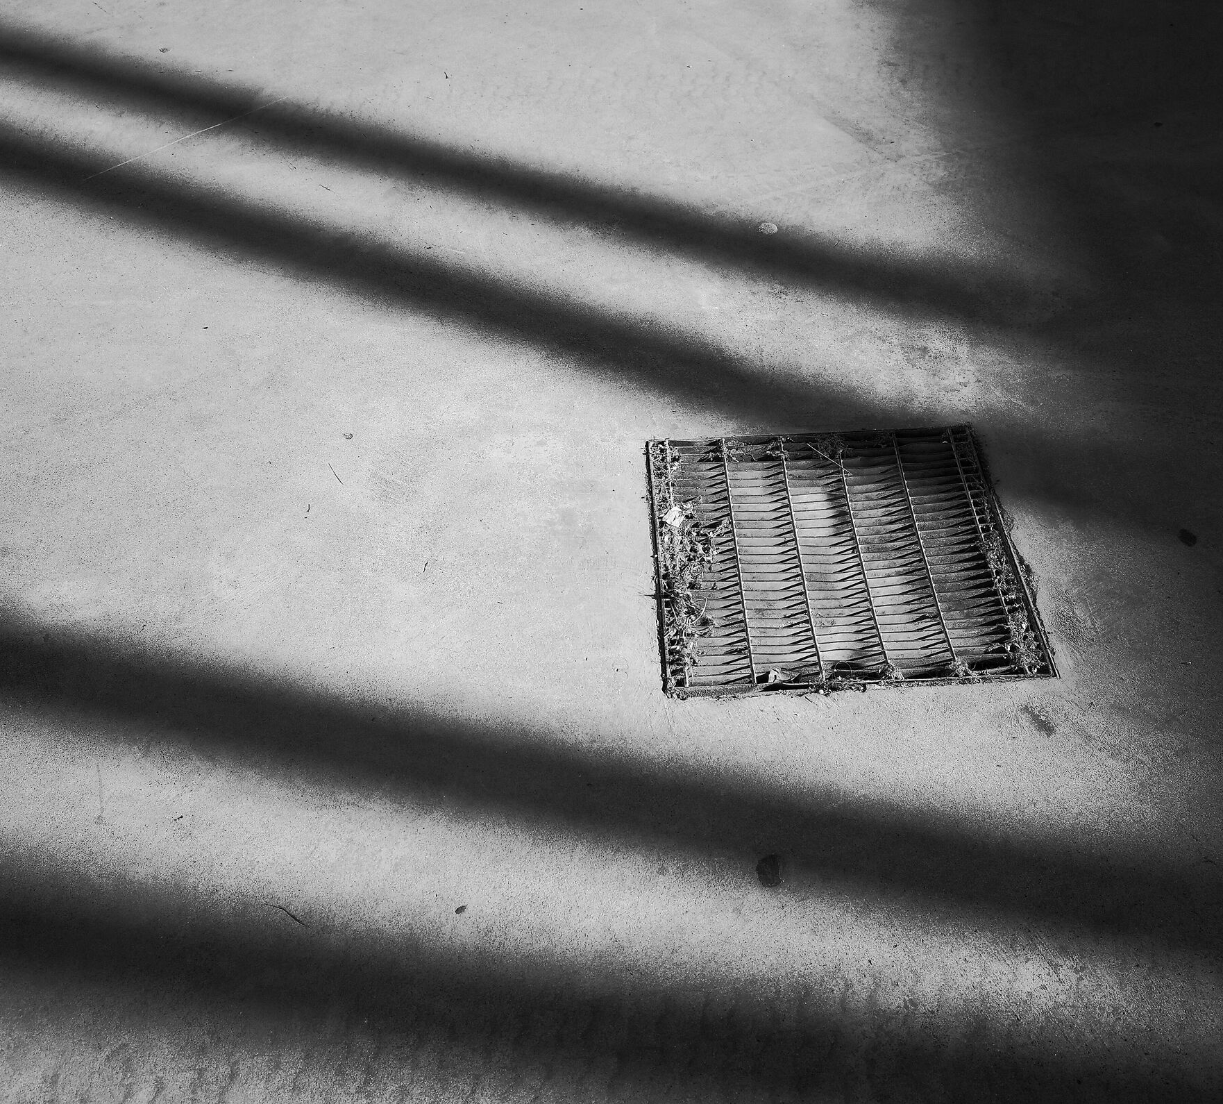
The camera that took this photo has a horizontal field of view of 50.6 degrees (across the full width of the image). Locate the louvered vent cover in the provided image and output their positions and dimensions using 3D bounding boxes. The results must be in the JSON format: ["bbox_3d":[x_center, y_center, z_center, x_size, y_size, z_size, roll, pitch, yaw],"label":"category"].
[{"bbox_3d":[0.364,0.006,2.134,0.583,0.032,0.586,-3,45,0],"label":"louvered vent cover"}]

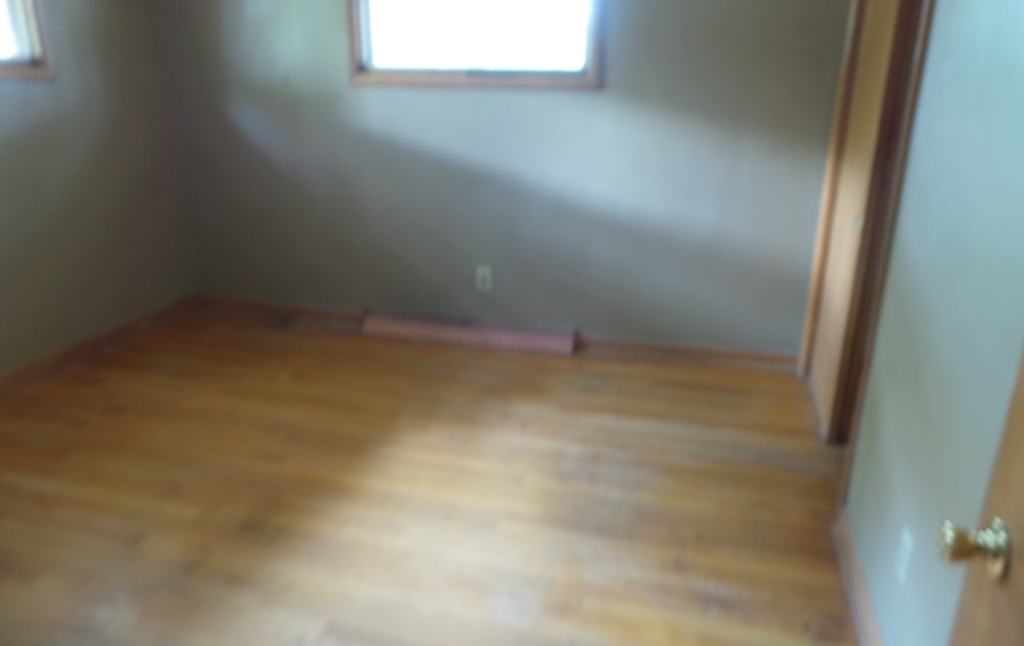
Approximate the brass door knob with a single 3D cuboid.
[{"bbox_3d":[0.552,0.267,0.818,0.063,0.064,0.064,6,18,16],"label":"brass door knob"}]

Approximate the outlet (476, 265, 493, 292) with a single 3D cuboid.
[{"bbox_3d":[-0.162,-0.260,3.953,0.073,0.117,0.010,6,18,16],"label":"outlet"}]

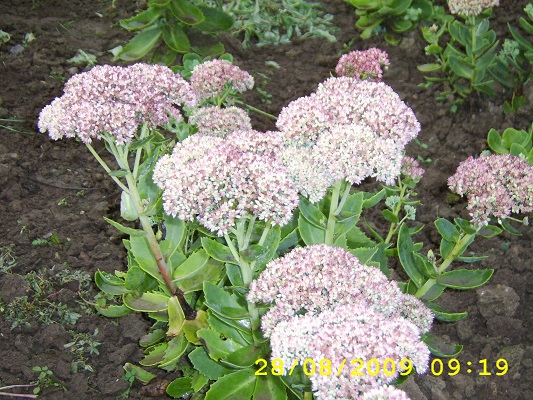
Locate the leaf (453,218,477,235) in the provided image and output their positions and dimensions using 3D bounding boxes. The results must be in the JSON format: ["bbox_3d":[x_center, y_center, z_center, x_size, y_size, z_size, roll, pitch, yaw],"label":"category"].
[{"bbox_3d":[0.260,0.035,1.089,0.033,0.009,0.018,33,57,-2],"label":"leaf"}]

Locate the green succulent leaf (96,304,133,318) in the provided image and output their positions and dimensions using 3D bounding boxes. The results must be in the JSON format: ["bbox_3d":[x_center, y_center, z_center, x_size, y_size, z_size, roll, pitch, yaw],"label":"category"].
[{"bbox_3d":[-0.215,0.155,1.180,0.055,0.010,0.022,0,45,0],"label":"green succulent leaf"}]

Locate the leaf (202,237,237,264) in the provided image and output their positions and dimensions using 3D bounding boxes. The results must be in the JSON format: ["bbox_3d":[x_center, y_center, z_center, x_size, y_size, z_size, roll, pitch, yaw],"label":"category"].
[{"bbox_3d":[-0.056,0.061,1.020,0.057,0.013,0.026,34,42,0],"label":"leaf"}]

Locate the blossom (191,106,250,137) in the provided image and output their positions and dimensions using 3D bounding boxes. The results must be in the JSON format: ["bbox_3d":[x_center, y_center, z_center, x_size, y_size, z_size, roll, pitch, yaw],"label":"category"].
[{"bbox_3d":[-0.062,-0.099,1.120,0.086,0.050,0.078,0,37,0],"label":"blossom"}]

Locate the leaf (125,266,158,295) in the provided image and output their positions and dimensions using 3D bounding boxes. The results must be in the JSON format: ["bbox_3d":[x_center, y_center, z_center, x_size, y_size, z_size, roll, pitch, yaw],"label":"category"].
[{"bbox_3d":[-0.172,0.113,1.152,0.047,0.010,0.033,17,62,5],"label":"leaf"}]

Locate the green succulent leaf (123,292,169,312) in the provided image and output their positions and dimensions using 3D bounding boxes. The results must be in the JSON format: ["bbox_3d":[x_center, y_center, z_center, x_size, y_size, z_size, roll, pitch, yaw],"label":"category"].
[{"bbox_3d":[-0.164,0.139,1.129,0.061,0.013,0.028,5,50,-2],"label":"green succulent leaf"}]

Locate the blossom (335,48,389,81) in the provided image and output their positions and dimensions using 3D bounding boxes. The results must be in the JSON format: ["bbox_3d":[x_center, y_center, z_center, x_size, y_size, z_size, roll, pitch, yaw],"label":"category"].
[{"bbox_3d":[0.153,-0.215,1.330,0.090,0.052,0.080,0,37,0],"label":"blossom"}]

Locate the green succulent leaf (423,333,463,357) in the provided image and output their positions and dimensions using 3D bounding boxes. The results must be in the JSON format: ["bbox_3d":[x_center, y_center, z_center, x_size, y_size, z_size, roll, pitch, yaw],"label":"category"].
[{"bbox_3d":[0.240,0.196,1.140,0.063,0.015,0.027,17,38,0],"label":"green succulent leaf"}]

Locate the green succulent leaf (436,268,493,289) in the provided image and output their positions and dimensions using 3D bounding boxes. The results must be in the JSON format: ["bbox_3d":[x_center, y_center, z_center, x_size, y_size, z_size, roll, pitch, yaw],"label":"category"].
[{"bbox_3d":[0.269,0.106,1.127,0.074,0.012,0.028,-9,48,4],"label":"green succulent leaf"}]

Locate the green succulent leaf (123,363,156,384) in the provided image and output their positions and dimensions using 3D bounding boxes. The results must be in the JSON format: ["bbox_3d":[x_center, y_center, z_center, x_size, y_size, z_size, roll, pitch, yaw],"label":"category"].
[{"bbox_3d":[-0.177,0.241,1.157,0.050,0.009,0.021,22,54,17],"label":"green succulent leaf"}]

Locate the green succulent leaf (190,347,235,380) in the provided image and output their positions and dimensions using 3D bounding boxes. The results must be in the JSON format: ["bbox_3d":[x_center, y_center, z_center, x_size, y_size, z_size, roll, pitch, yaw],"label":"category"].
[{"bbox_3d":[-0.069,0.215,1.110,0.074,0.014,0.030,17,38,0],"label":"green succulent leaf"}]

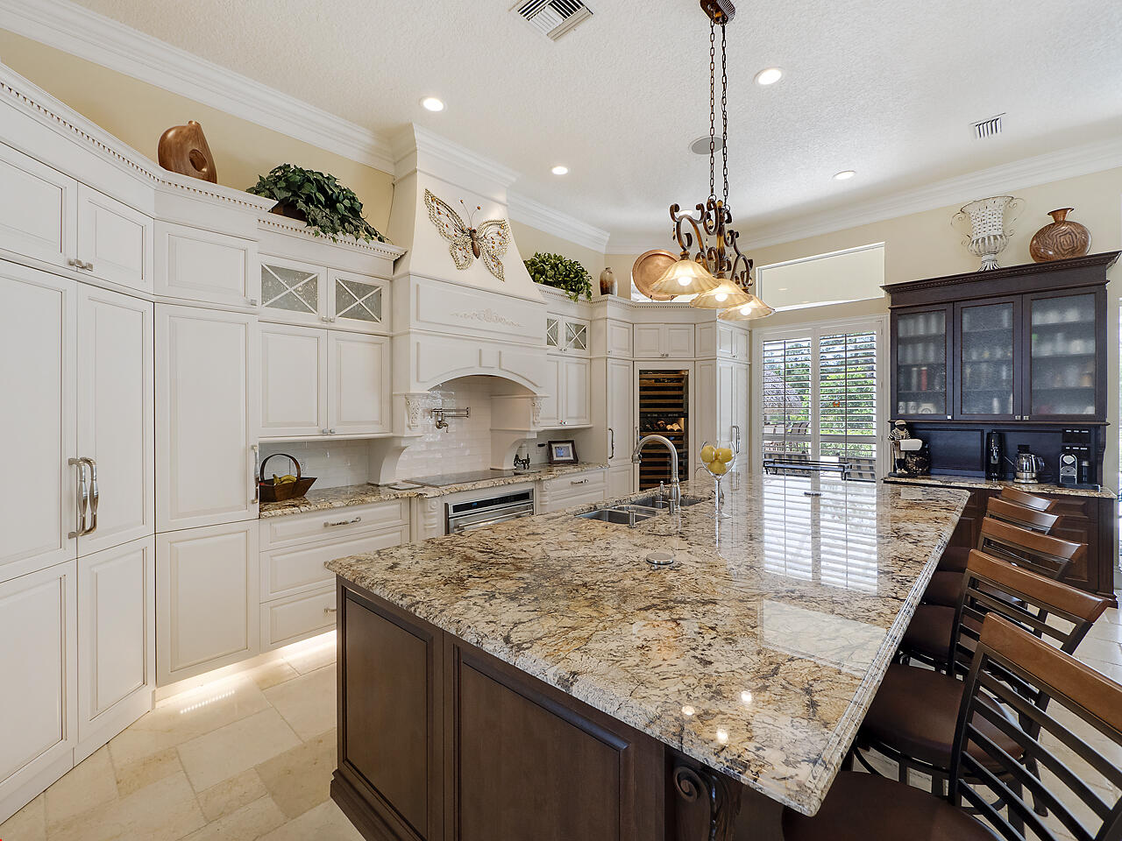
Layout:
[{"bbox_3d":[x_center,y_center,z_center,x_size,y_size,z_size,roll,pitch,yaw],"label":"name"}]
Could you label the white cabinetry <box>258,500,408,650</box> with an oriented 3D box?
[{"bbox_3d":[-1.599,0.923,3.096,0.600,0.775,0.890,1,1,45],"label":"white cabinetry"}]

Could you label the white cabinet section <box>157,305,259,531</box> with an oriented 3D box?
[{"bbox_3d":[-2.087,-0.016,2.644,0.560,1.170,0.445,1,1,44],"label":"white cabinet section"}]

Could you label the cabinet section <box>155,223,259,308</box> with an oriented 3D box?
[{"bbox_3d":[-2.087,-0.825,2.632,0.560,0.385,0.445,1,1,44],"label":"cabinet section"}]

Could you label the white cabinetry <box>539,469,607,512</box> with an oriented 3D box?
[{"bbox_3d":[-0.046,0.961,4.784,0.580,0.860,0.950,1,2,45],"label":"white cabinetry"}]

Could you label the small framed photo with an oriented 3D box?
[{"bbox_3d":[0.023,0.333,4.720,0.305,0.250,0.060,0,-11,-20],"label":"small framed photo"}]

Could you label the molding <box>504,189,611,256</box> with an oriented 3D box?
[{"bbox_3d":[0.000,-2.415,5.620,0.180,0.190,1.880,1,1,45],"label":"molding"}]

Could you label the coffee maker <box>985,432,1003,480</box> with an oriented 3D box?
[{"bbox_3d":[3.983,0.320,4.170,0.125,0.440,0.210,1,1,41],"label":"coffee maker"}]

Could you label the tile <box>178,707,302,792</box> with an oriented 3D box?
[{"bbox_3d":[-1.486,1.511,2.106,0.400,0.012,0.400,1,1,44],"label":"tile"}]

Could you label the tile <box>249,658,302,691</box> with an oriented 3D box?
[{"bbox_3d":[-1.659,1.488,2.634,0.205,0.012,0.200,1,2,43],"label":"tile"}]

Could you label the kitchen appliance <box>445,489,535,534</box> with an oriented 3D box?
[{"bbox_3d":[-0.730,0.945,3.710,0.580,0.710,0.790,1,1,45],"label":"kitchen appliance"}]

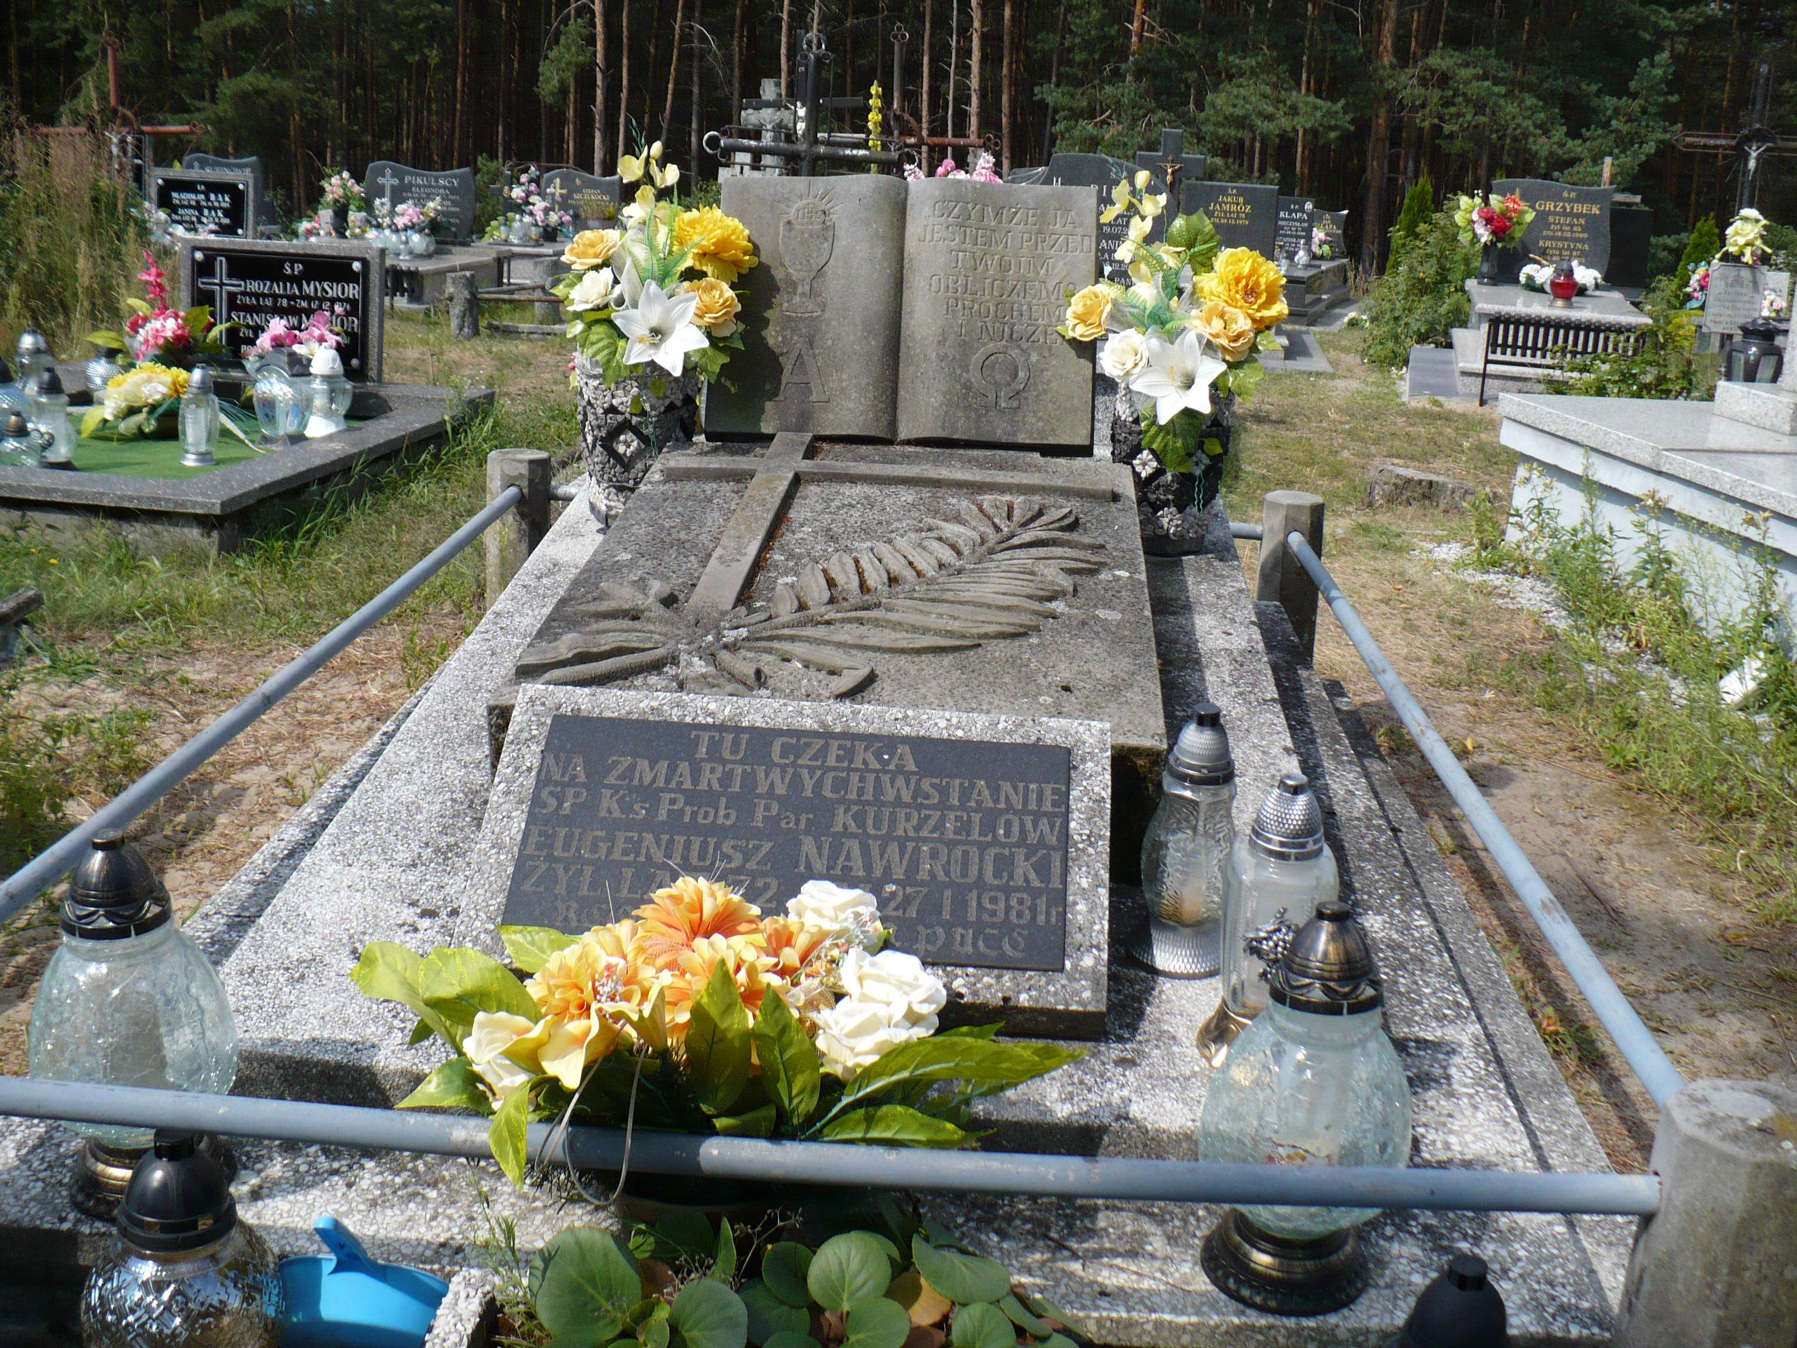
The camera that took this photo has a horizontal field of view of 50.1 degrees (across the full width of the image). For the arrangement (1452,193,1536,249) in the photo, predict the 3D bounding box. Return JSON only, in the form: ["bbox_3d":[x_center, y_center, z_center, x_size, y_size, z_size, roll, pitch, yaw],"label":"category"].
[{"bbox_3d":[2.913,-2.219,9.400,0.400,0.280,0.330,3,17,3],"label":"arrangement"}]

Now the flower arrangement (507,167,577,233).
[{"bbox_3d":[-2.139,-2.837,11.500,0.410,0.410,0.320,3,17,3],"label":"flower arrangement"}]

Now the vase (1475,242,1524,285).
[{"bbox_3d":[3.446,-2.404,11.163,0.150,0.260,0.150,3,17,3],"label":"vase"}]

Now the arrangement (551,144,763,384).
[{"bbox_3d":[-0.431,-0.723,3.392,0.346,0.425,0.300,3,17,3],"label":"arrangement"}]

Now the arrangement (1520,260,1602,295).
[{"bbox_3d":[3.756,-2.251,10.900,0.460,0.180,0.280,3,17,3],"label":"arrangement"}]

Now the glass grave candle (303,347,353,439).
[{"bbox_3d":[-1.726,-0.853,5.808,0.138,0.260,0.138,3,17,3],"label":"glass grave candle"}]

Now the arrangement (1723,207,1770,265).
[{"bbox_3d":[4.591,-2.372,10.400,0.260,0.320,0.220,3,17,3],"label":"arrangement"}]

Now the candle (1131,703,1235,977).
[{"bbox_3d":[0.311,0.167,2.036,0.115,0.285,0.115,3,20,3],"label":"candle"}]

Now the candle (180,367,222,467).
[{"bbox_3d":[-1.809,-0.664,4.954,0.103,0.246,0.103,3,17,3],"label":"candle"}]

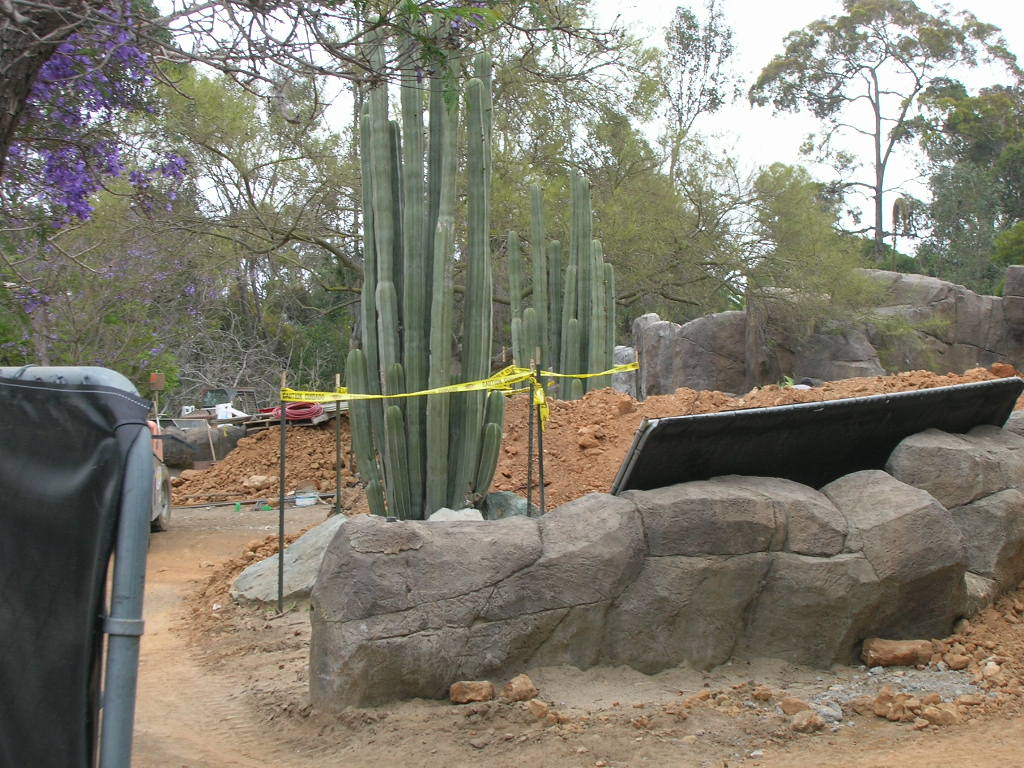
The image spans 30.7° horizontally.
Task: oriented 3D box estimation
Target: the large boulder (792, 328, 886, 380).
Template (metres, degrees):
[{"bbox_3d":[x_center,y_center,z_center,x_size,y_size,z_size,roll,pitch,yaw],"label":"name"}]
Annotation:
[{"bbox_3d":[4.292,-0.322,24.500,1.200,0.800,0.800,0,0,0],"label":"large boulder"}]

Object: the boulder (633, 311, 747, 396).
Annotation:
[{"bbox_3d":[2.238,-0.271,23.500,1.450,1.300,1.000,0,0,0],"label":"boulder"}]

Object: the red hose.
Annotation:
[{"bbox_3d":[-2.877,0.369,25.000,0.720,0.200,0.660,0,0,0],"label":"red hose"}]

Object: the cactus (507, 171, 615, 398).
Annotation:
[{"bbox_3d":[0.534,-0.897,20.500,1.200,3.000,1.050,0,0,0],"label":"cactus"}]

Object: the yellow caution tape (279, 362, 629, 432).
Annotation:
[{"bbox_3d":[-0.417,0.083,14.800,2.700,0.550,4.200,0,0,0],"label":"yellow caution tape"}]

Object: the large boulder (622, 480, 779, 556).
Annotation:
[{"bbox_3d":[1.077,0.769,10.650,0.880,0.410,0.650,0,0,-10],"label":"large boulder"}]

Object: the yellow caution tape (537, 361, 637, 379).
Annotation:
[{"bbox_3d":[0.722,-0.137,17.600,0.980,0.170,0.100,0,0,0],"label":"yellow caution tape"}]

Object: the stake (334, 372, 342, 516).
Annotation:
[{"bbox_3d":[-1.415,0.559,15.200,0.040,1.300,0.040,0,0,0],"label":"stake"}]

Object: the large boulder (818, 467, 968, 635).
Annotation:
[{"bbox_3d":[2.231,0.986,10.900,0.850,0.900,0.800,0,0,-5],"label":"large boulder"}]

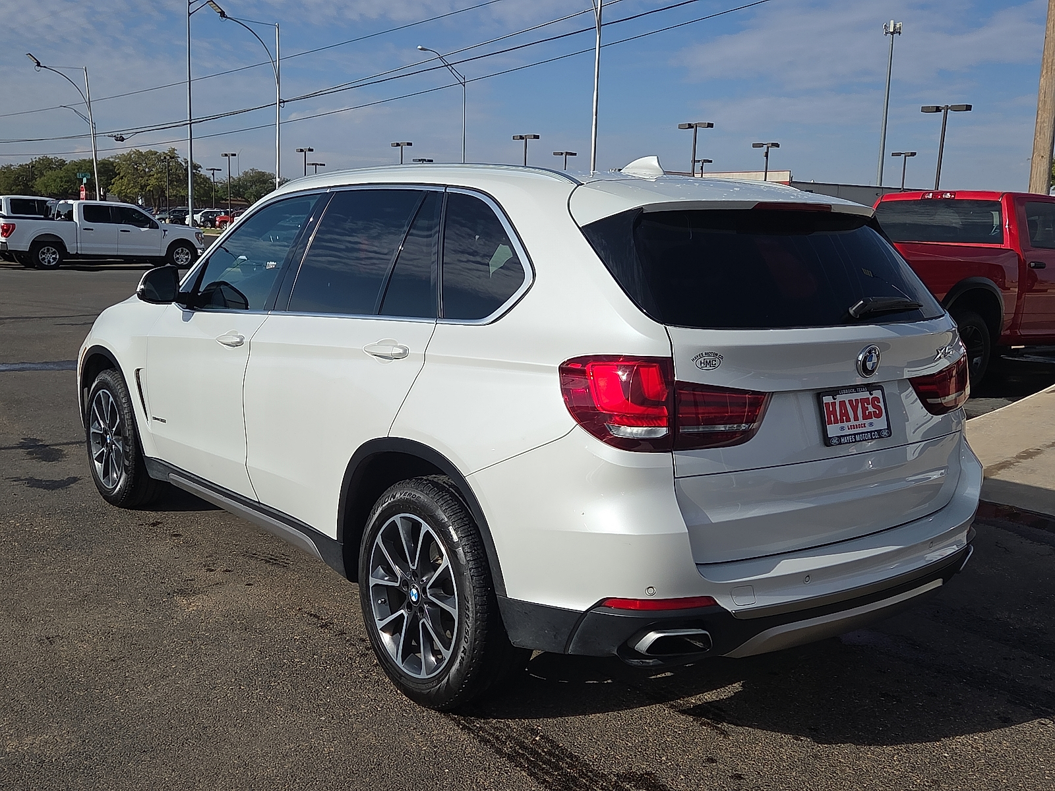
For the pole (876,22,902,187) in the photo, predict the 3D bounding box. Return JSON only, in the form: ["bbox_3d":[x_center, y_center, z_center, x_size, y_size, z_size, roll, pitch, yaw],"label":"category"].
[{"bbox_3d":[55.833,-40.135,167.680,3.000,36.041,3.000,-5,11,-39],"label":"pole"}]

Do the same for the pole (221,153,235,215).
[{"bbox_3d":[-29.329,-20.080,105.000,1.450,7.500,0.500,0,9,-16],"label":"pole"}]

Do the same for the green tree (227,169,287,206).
[{"bbox_3d":[-31.728,-23.132,125.000,7.000,7.000,7.000,0,9,-14],"label":"green tree"}]

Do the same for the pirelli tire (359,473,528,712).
[{"bbox_3d":[-0.269,0.611,3.413,0.265,0.735,0.738,-5,11,-39],"label":"pirelli tire"}]

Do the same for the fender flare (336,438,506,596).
[{"bbox_3d":[-0.324,0.344,3.301,0.090,0.430,0.950,-5,11,-39],"label":"fender flare"}]

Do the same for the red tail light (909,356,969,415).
[{"bbox_3d":[1.355,-0.063,3.617,0.225,0.245,0.570,10,12,43],"label":"red tail light"}]

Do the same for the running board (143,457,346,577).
[{"bbox_3d":[-1.199,0.439,4.457,0.150,0.155,1.980,-5,11,-39],"label":"running board"}]

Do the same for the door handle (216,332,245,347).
[{"bbox_3d":[-1.188,-0.225,4.280,0.050,0.055,0.260,-5,11,-39],"label":"door handle"}]

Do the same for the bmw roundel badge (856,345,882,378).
[{"bbox_3d":[0.989,-0.100,3.093,0.094,0.094,0.020,-5,15,-39],"label":"bmw roundel badge"}]

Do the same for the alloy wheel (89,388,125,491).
[{"bbox_3d":[-2.134,0.223,5.653,0.200,0.517,0.517,-5,11,-39],"label":"alloy wheel"}]

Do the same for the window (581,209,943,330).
[{"bbox_3d":[0.822,-0.366,3.247,1.380,0.460,0.170,-5,-28,-39],"label":"window"}]

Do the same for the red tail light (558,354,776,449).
[{"bbox_3d":[0.383,0.003,2.842,0.575,0.262,0.260,-5,11,-39],"label":"red tail light"}]

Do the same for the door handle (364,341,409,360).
[{"bbox_3d":[-0.449,-0.143,3.357,0.060,0.055,0.262,-5,11,-39],"label":"door handle"}]

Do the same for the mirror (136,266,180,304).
[{"bbox_3d":[-1.619,-0.486,4.703,0.205,0.178,0.140,-5,11,-39],"label":"mirror"}]

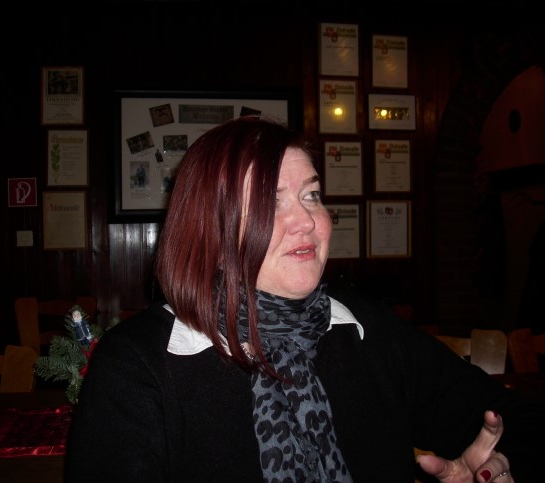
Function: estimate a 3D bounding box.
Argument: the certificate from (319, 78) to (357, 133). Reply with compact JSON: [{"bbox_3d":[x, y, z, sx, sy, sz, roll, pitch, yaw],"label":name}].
[{"bbox_3d":[0.366,-0.750,3.216,0.230,0.317,0.020,-1,-1,-6],"label":"certificate"}]

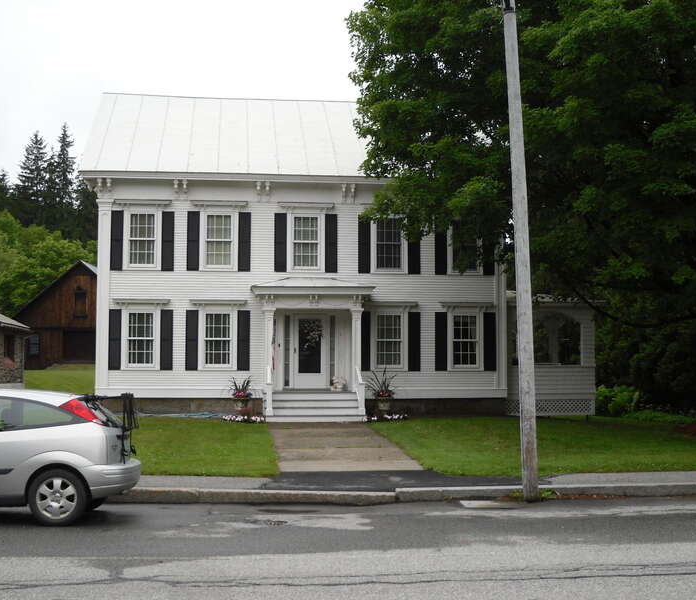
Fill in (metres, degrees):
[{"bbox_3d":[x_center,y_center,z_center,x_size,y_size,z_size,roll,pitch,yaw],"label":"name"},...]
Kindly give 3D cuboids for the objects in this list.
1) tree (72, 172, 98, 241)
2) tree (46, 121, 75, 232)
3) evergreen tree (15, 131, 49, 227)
[{"bbox_3d":[-35.604,-12.280,130.000,4.300,12.000,4.300,1,-3,-5],"label":"tree"},{"bbox_3d":[-39.377,-15.984,130.000,4.600,16.300,4.600,1,-3,-5],"label":"tree"},{"bbox_3d":[-43.356,-15.710,130.000,4.800,15.300,4.800,1,-3,-5],"label":"evergreen tree"}]

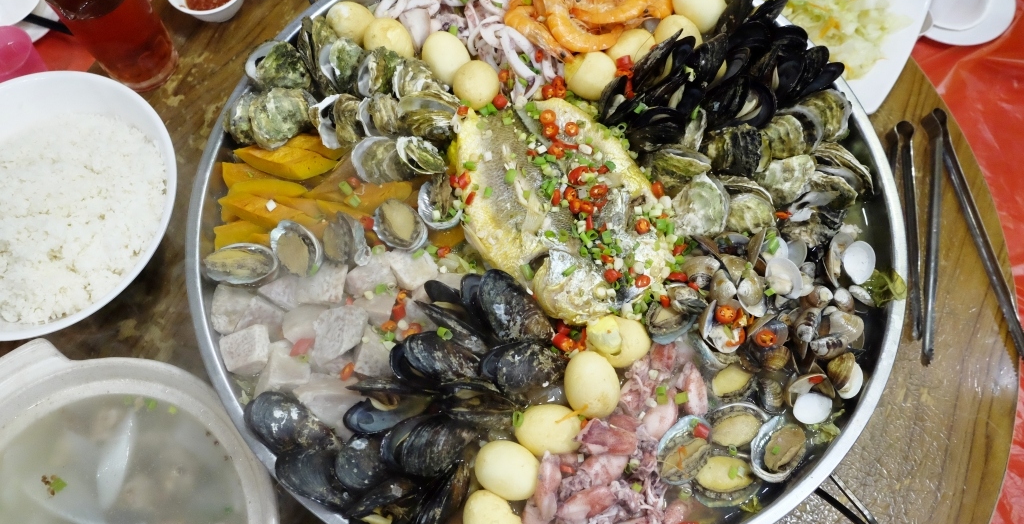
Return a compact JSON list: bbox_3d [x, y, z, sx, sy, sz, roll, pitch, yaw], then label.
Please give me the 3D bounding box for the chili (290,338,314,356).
[{"bbox_3d":[-0.171,0.069,0.625,0.022,0.008,0.010,-36,73,-12],"label":"chili"}]

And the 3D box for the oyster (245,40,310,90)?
[{"bbox_3d":[-0.205,-0.172,0.673,0.058,0.028,0.044,-19,69,-7],"label":"oyster"}]

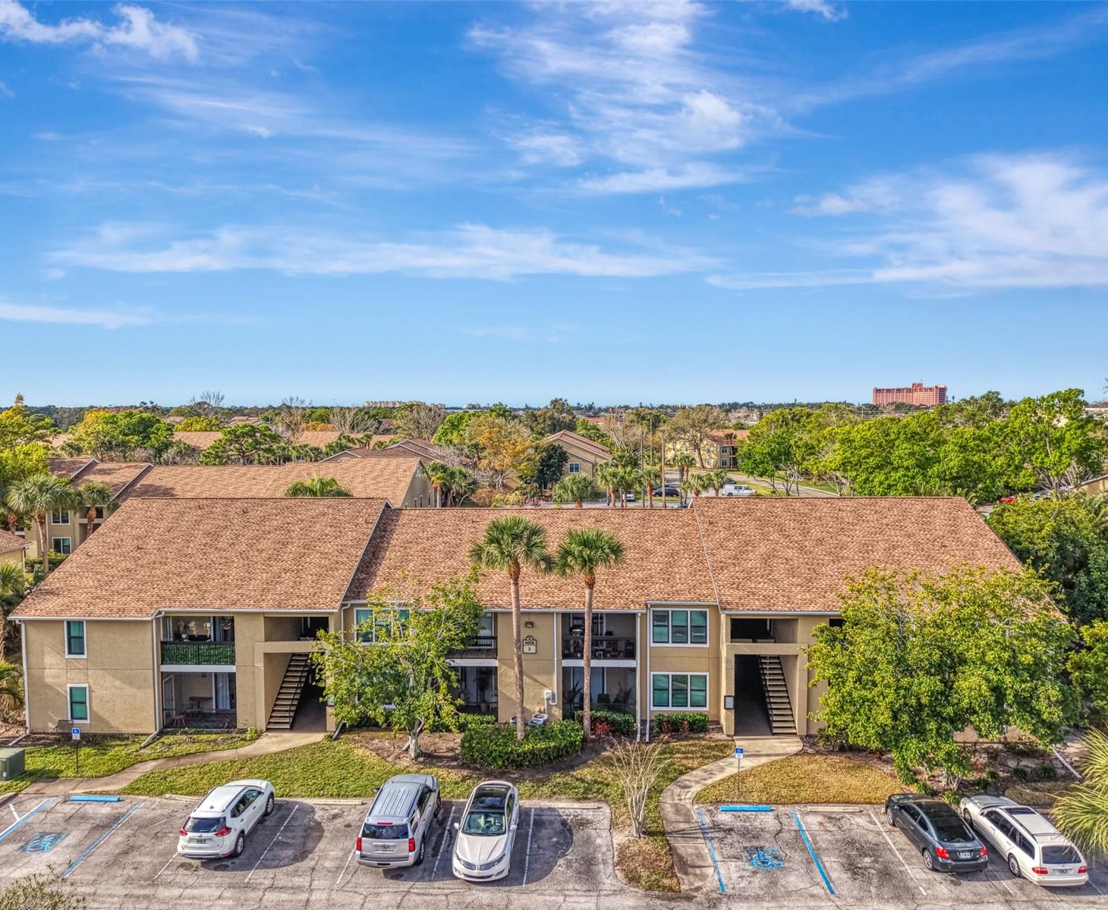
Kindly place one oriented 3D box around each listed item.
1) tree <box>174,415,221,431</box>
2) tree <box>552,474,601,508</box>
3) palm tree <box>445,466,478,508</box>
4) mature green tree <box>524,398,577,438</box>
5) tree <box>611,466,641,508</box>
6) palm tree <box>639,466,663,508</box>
[{"bbox_3d":[-89.718,-3.764,212.133,11.000,12.775,10.500,0,3,0],"label":"tree"},{"bbox_3d":[2.449,5.352,92.465,5.200,6.300,5.200,0,3,0],"label":"tree"},{"bbox_3d":[-11.394,5.051,104.462,3.900,7.529,3.800,0,3,0],"label":"palm tree"},{"bbox_3d":[-0.749,-4.759,189.042,12.000,15.300,12.000,0,3,0],"label":"mature green tree"},{"bbox_3d":[9.334,4.446,108.941,3.700,6.200,3.700,0,3,0],"label":"tree"},{"bbox_3d":[13.595,4.836,118.473,3.400,6.350,3.300,0,3,0],"label":"palm tree"}]

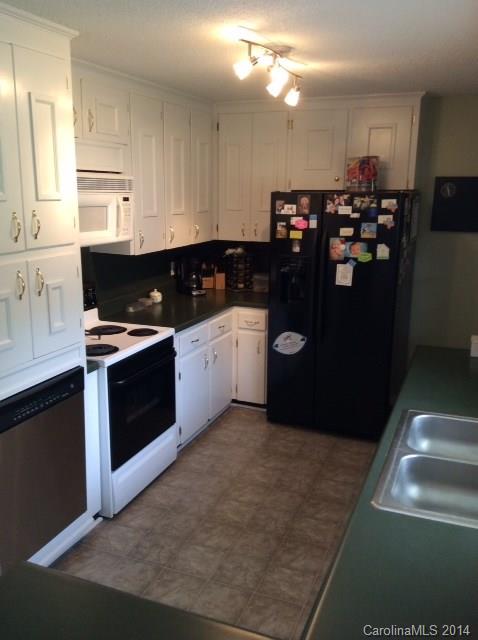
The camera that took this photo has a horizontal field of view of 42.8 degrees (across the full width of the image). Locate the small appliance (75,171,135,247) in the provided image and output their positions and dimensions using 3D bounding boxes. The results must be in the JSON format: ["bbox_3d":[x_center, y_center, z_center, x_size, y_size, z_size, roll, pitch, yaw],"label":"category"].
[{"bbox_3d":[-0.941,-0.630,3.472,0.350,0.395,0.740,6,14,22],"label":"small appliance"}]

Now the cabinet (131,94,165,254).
[{"bbox_3d":[-0.571,-0.911,3.882,0.045,0.953,0.387,6,14,22],"label":"cabinet"}]

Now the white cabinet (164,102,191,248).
[{"bbox_3d":[-0.554,-1.004,4.290,0.325,0.953,0.398,6,14,22],"label":"white cabinet"}]

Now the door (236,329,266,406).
[{"bbox_3d":[0.102,0.377,4.663,0.234,0.580,0.040,6,14,22],"label":"door"}]

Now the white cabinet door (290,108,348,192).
[{"bbox_3d":[0.582,-1.252,4.481,0.420,0.570,0.025,6,15,22],"label":"white cabinet door"}]

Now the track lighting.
[{"bbox_3d":[0.157,-1.168,2.884,0.185,0.235,0.890,6,14,22],"label":"track lighting"}]

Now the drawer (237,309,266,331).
[{"bbox_3d":[0.172,-0.035,4.763,0.235,0.144,0.430,6,14,22],"label":"drawer"}]

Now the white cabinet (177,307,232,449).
[{"bbox_3d":[-0.492,0.357,4.423,0.615,0.795,0.902,6,14,22],"label":"white cabinet"}]

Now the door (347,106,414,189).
[{"bbox_3d":[0.991,-1.210,4.316,0.425,0.570,0.025,6,15,22],"label":"door"}]

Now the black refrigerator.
[{"bbox_3d":[0.748,-0.073,4.581,0.888,1.745,0.700,6,14,22],"label":"black refrigerator"}]

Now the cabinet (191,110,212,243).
[{"bbox_3d":[-0.411,-1.082,4.626,0.325,0.958,0.350,6,14,22],"label":"cabinet"}]

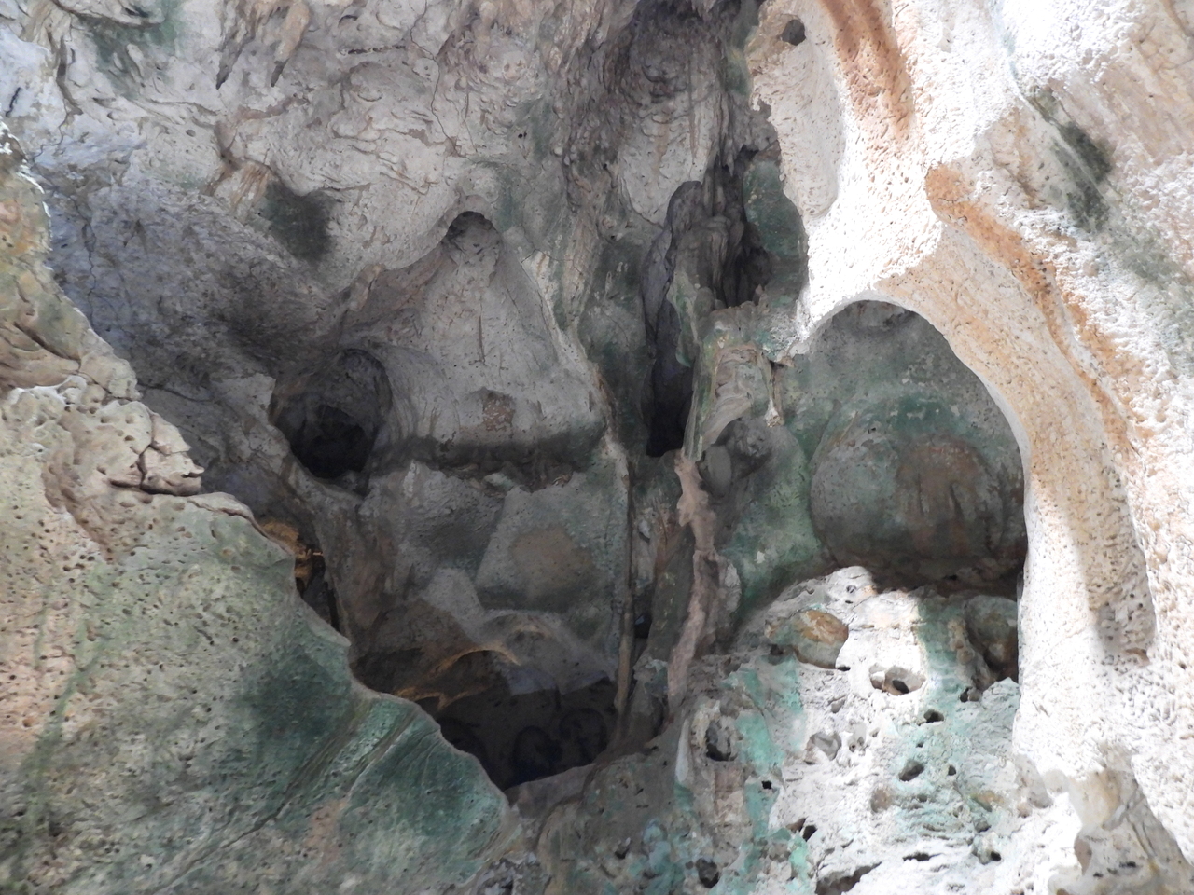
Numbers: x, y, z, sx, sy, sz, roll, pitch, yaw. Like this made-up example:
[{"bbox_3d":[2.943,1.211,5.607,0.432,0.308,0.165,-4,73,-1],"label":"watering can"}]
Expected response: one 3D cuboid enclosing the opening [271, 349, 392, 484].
[{"bbox_3d":[-2.415,-0.267,7.622,1.050,1.080,0.800,7,-28,-13],"label":"opening"}]

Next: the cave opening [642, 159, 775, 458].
[{"bbox_3d":[0.923,-1.298,7.431,1.080,2.700,0.800,0,-27,0],"label":"cave opening"}]

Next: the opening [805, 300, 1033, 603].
[{"bbox_3d":[2.088,0.040,5.625,1.400,1.900,0.900,-9,-28,18],"label":"opening"}]

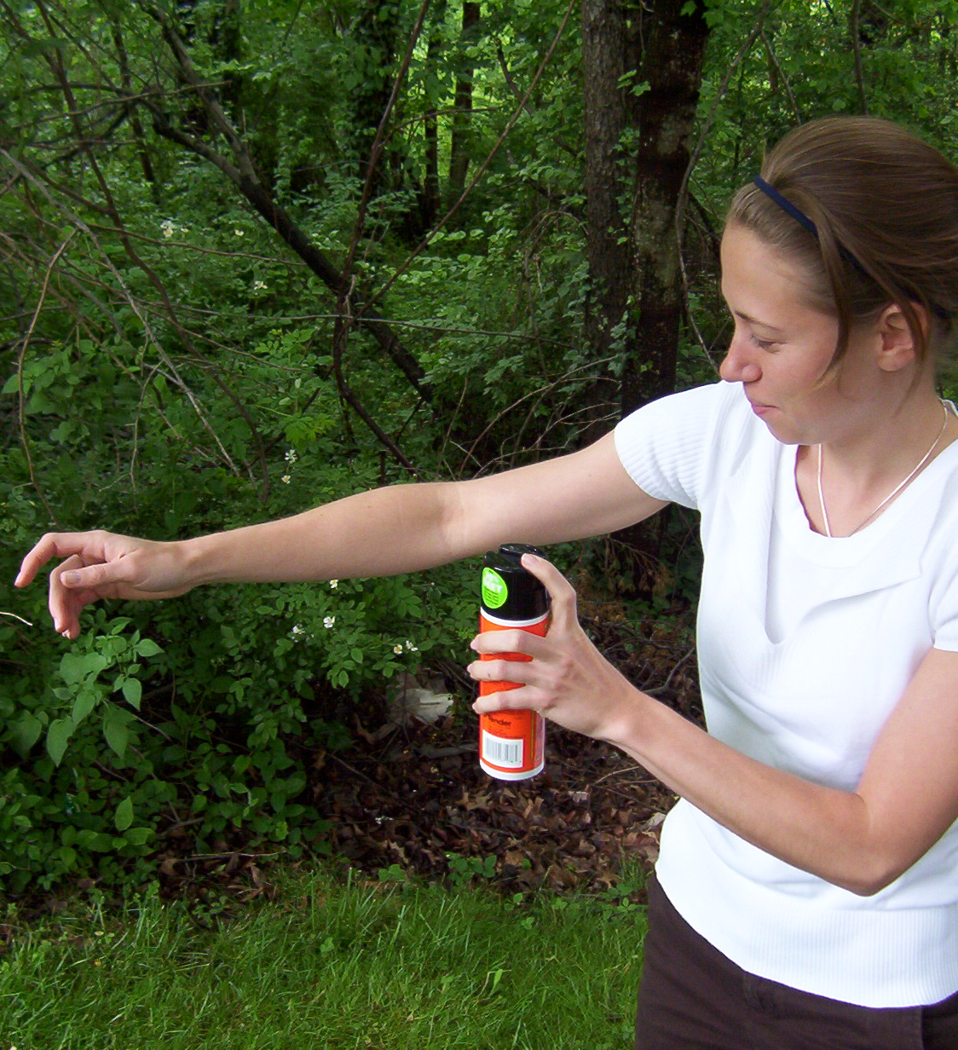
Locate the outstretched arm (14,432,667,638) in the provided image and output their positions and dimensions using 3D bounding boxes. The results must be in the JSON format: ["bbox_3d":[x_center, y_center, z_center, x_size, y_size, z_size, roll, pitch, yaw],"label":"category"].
[{"bbox_3d":[-0.125,0.007,1.285,0.570,0.115,0.115,-10,21,-7],"label":"outstretched arm"}]

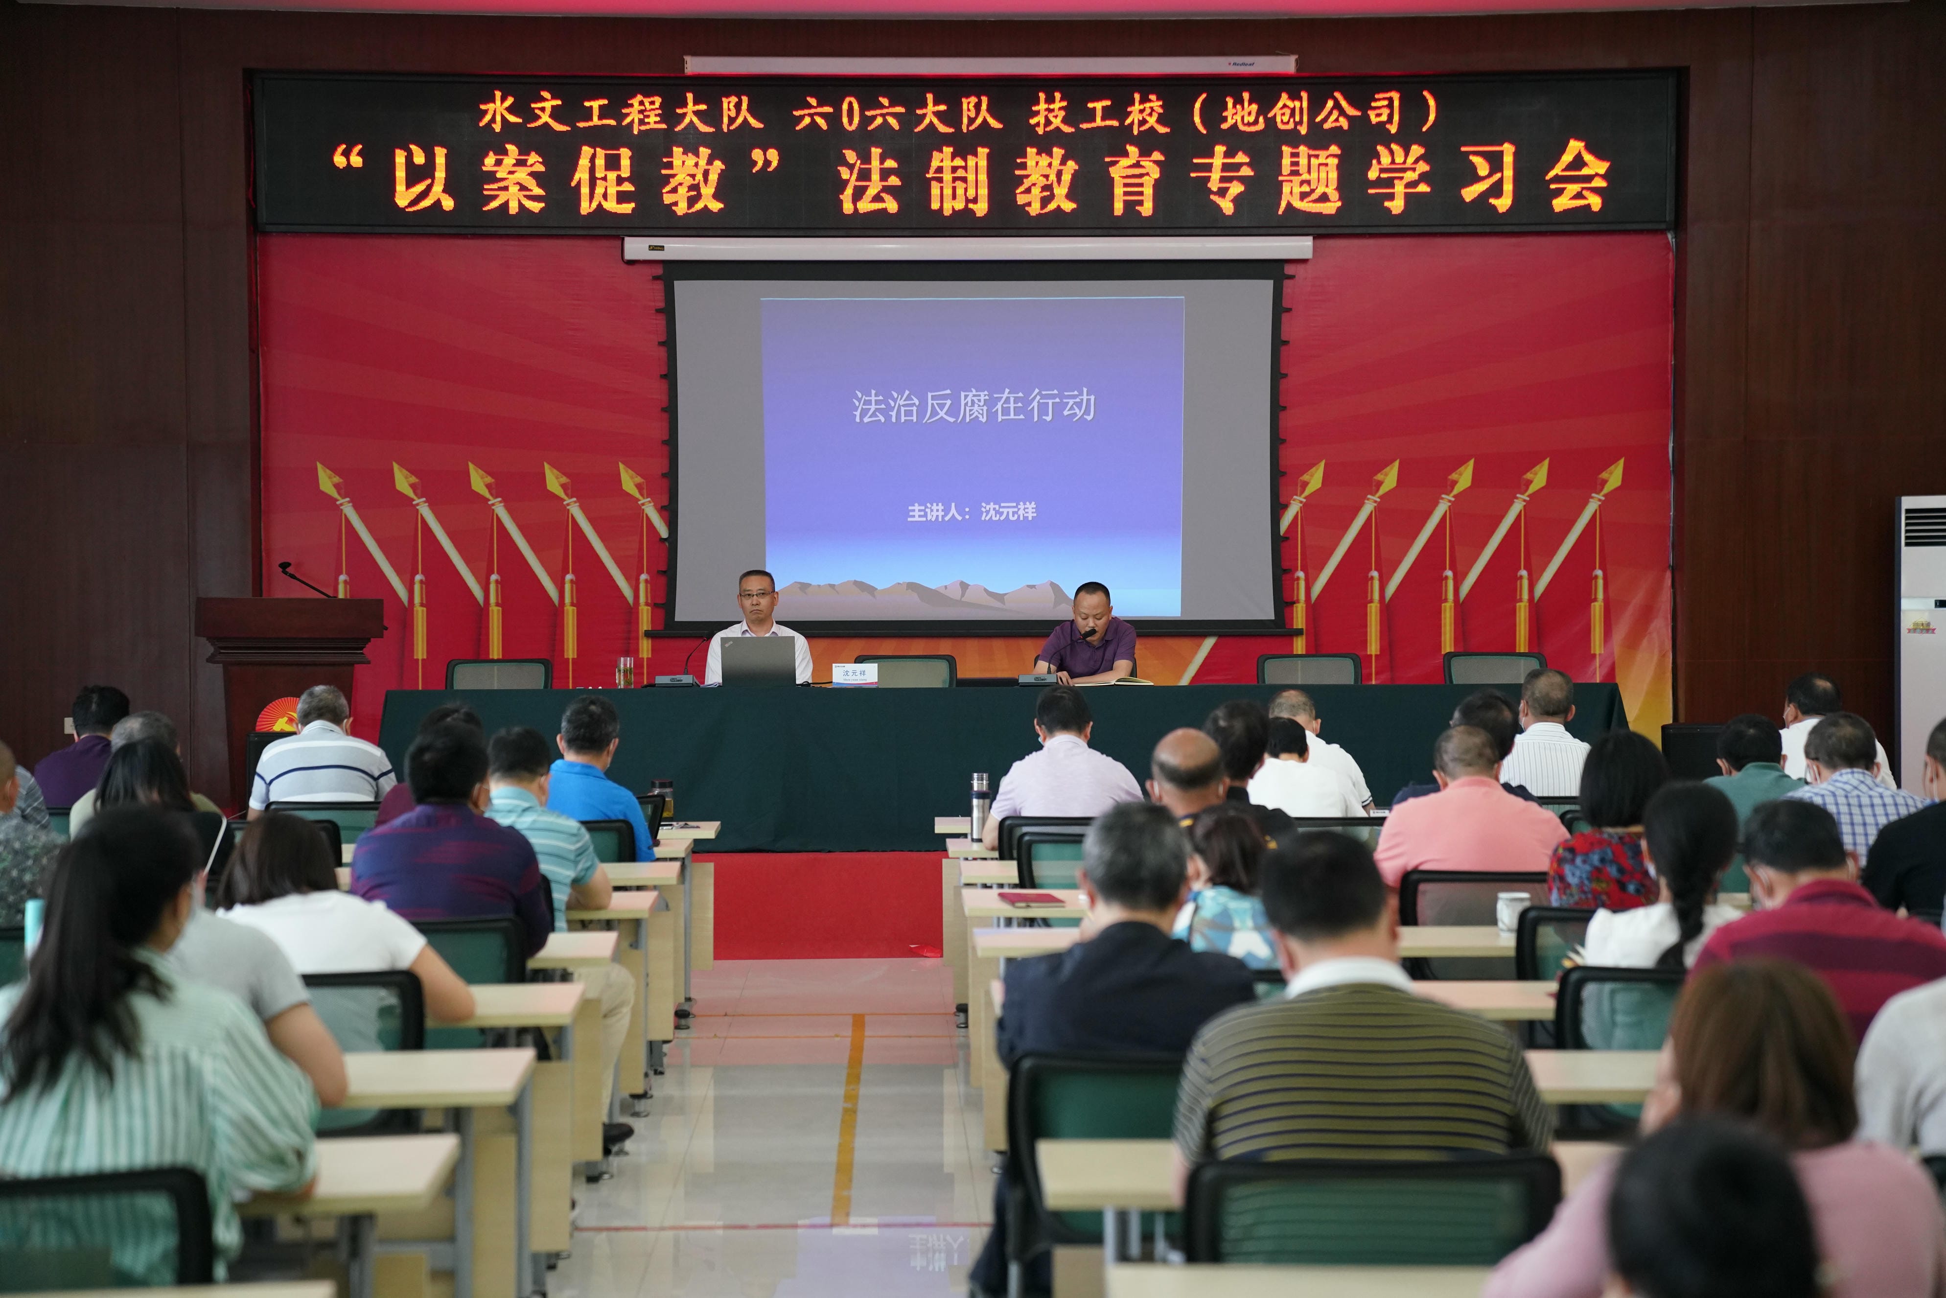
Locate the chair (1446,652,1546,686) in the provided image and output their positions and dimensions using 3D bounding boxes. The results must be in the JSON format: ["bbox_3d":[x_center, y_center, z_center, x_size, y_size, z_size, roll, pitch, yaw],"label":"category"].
[{"bbox_3d":[2.436,0.446,17.630,0.490,0.870,0.570,0,1,-1],"label":"chair"}]

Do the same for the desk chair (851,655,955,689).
[{"bbox_3d":[-0.309,0.458,17.736,0.510,0.850,0.550,0,1,-1],"label":"desk chair"}]

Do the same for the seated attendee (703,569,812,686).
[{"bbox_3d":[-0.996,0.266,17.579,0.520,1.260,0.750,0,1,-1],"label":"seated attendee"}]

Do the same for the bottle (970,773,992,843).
[{"bbox_3d":[0.028,0.563,13.420,0.068,0.247,0.068,0,1,-1],"label":"bottle"}]

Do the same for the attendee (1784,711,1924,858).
[{"bbox_3d":[2.407,0.803,10.409,0.500,1.255,0.750,0,1,-1],"label":"attendee"}]

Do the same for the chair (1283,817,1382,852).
[{"bbox_3d":[1.184,0.985,12.680,0.490,0.885,0.570,0,1,-1],"label":"chair"}]

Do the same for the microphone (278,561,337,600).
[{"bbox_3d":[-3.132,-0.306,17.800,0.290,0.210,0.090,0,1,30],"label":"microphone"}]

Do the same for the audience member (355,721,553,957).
[{"bbox_3d":[-1.314,0.821,9.470,0.520,1.286,0.780,0,0,-1],"label":"audience member"}]

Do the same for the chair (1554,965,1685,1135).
[{"bbox_3d":[1.397,1.052,7.812,0.510,0.850,0.550,0,1,-1],"label":"chair"}]

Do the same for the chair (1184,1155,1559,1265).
[{"bbox_3d":[0.526,1.099,5.316,0.510,0.850,0.550,0,1,-1],"label":"chair"}]

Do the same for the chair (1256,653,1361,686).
[{"bbox_3d":[1.594,0.460,17.950,0.510,0.880,0.550,0,0,-1],"label":"chair"}]

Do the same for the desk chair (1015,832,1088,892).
[{"bbox_3d":[0.386,0.999,11.780,0.490,0.885,0.570,0,1,-1],"label":"desk chair"}]

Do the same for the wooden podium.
[{"bbox_3d":[-3.208,0.331,17.808,0.880,1.145,0.550,0,1,-1],"label":"wooden podium"}]

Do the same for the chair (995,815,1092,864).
[{"bbox_3d":[0.319,0.989,12.700,0.490,0.885,0.570,0,1,-1],"label":"chair"}]

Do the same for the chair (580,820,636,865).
[{"bbox_3d":[-1.361,0.999,12.570,0.490,0.885,0.570,0,1,-4],"label":"chair"}]

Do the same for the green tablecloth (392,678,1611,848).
[{"bbox_3d":[0.131,0.523,17.200,5.600,0.750,0.620,0,1,-1],"label":"green tablecloth"}]

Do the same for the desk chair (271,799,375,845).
[{"bbox_3d":[-2.333,0.989,13.810,0.490,0.885,0.570,0,1,-4],"label":"desk chair"}]

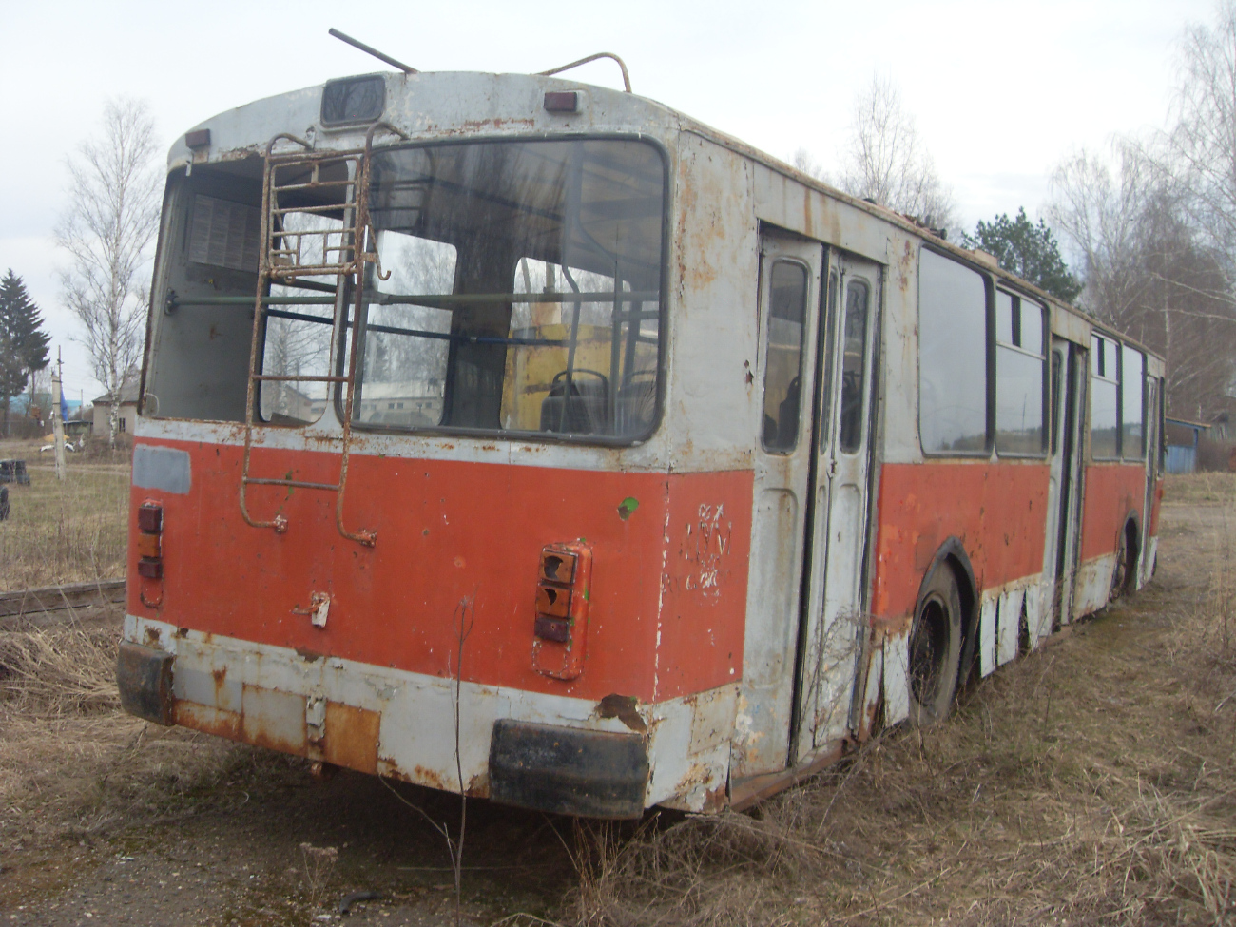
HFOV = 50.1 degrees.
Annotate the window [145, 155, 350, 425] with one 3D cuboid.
[{"bbox_3d":[-1.442,-0.647,5.061,1.100,1.000,0.090,3,-1,33],"label":"window"}]

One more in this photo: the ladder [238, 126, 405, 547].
[{"bbox_3d":[-1.083,-0.467,4.731,0.500,1.460,0.210,3,0,30],"label":"ladder"}]

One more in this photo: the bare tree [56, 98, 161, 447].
[{"bbox_3d":[-22.913,-8.573,60.000,4.400,15.400,4.400,1,2,0],"label":"bare tree"}]

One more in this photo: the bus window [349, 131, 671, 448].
[{"bbox_3d":[-0.389,-0.583,4.429,1.150,1.000,0.090,4,-1,27],"label":"bus window"}]

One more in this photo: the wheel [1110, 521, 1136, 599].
[{"bbox_3d":[4.514,0.938,12.313,0.280,1.050,1.050,3,2,30],"label":"wheel"}]

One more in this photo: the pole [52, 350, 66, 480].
[{"bbox_3d":[-13.130,-1.099,31.000,0.220,3.150,0.220,1,2,0],"label":"pole"}]

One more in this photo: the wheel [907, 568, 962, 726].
[{"bbox_3d":[1.565,0.978,7.133,0.290,1.050,1.050,3,2,30],"label":"wheel"}]

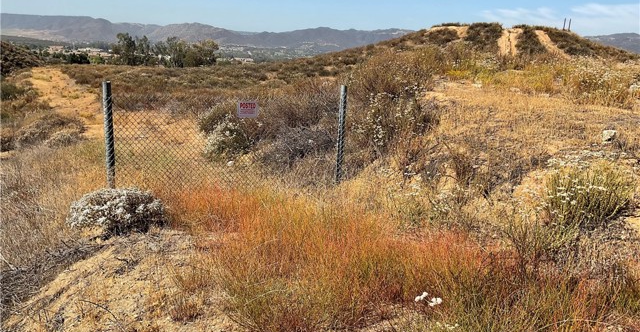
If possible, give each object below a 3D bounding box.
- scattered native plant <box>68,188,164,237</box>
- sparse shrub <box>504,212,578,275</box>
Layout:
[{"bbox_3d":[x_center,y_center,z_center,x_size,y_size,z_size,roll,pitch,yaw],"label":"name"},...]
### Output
[{"bbox_3d":[-1.875,0.414,4.950,0.839,0.335,0.738,-4,14,-21],"label":"scattered native plant"},{"bbox_3d":[1.626,0.566,3.950,0.498,0.418,0.438,7,14,23],"label":"sparse shrub"}]

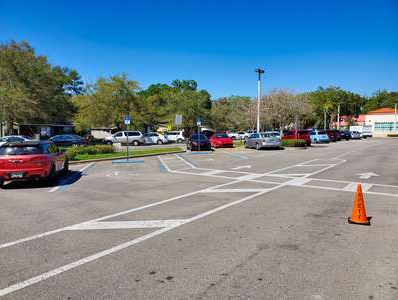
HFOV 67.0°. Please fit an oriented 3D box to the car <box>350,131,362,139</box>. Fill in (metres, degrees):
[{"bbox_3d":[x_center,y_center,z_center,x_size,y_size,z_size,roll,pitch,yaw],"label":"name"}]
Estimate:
[{"bbox_3d":[33.000,-3.136,65.431,1.850,1.600,4.600,0,4,-8],"label":"car"}]

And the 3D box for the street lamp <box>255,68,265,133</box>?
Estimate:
[{"bbox_3d":[7.200,-4.990,35.270,1.200,9.100,0.700,0,3,0],"label":"street lamp"}]

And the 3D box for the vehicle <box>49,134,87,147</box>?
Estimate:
[{"bbox_3d":[-15.200,-1.197,34.992,4.750,1.450,1.830,0,4,-7],"label":"vehicle"}]

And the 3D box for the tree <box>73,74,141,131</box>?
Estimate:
[{"bbox_3d":[-13.900,-5.792,44.739,9.400,9.600,8.800,0,3,0],"label":"tree"}]

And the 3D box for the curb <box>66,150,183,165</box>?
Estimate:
[{"bbox_3d":[-3.900,0.363,20.160,0.200,0.150,10.900,2,4,30],"label":"curb"}]

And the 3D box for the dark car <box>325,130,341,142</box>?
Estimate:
[{"bbox_3d":[20.900,-2.081,48.962,1.870,1.700,4.600,-1,3,-10],"label":"dark car"}]

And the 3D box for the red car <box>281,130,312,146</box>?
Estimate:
[{"bbox_3d":[10.700,-1.273,33.785,1.950,1.750,4.800,0,4,-4],"label":"red car"}]

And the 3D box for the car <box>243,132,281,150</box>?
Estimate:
[{"bbox_3d":[6.100,-0.815,29.202,1.800,1.470,4.650,-1,3,-10],"label":"car"}]

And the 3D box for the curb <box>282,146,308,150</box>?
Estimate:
[{"bbox_3d":[9.600,-0.242,30.041,2.700,0.150,0.600,-2,4,-30],"label":"curb"}]

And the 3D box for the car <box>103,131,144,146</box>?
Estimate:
[{"bbox_3d":[-9.250,-1.396,36.781,4.950,1.750,1.950,-1,3,-9],"label":"car"}]

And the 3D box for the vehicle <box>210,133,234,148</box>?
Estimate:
[{"bbox_3d":[2.200,-0.964,31.199,1.820,1.450,4.500,-1,4,-10],"label":"vehicle"}]

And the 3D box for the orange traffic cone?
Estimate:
[{"bbox_3d":[2.940,0.976,5.490,0.370,0.720,0.370,1,4,18],"label":"orange traffic cone"}]

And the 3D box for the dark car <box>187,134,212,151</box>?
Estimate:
[{"bbox_3d":[-0.050,-0.779,28.005,1.820,1.470,4.500,0,4,-6],"label":"dark car"}]

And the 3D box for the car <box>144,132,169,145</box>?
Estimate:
[{"bbox_3d":[-6.300,-1.366,38.586,4.600,1.480,1.800,-1,3,-9],"label":"car"}]

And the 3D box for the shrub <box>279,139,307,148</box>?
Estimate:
[{"bbox_3d":[9.400,-0.672,30.516,2.400,0.750,1.200,-2,4,-30],"label":"shrub"}]

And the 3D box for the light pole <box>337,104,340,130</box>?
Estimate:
[{"bbox_3d":[31.500,-6.331,67.746,0.450,8.000,0.450,0,3,0],"label":"light pole"}]

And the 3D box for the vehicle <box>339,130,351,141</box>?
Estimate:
[{"bbox_3d":[26.900,-2.647,57.446,1.880,1.600,4.700,0,4,-8],"label":"vehicle"}]

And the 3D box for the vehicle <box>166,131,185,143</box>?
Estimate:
[{"bbox_3d":[-4.200,-1.772,42.970,4.650,1.780,1.870,-1,3,-9],"label":"vehicle"}]

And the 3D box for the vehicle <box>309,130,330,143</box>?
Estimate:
[{"bbox_3d":[15.800,-1.663,40.975,1.820,1.650,4.300,0,4,-8],"label":"vehicle"}]

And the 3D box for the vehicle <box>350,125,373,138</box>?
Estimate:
[{"bbox_3d":[39.500,-4.234,73.879,2.400,3.100,6.000,-1,3,-10],"label":"vehicle"}]

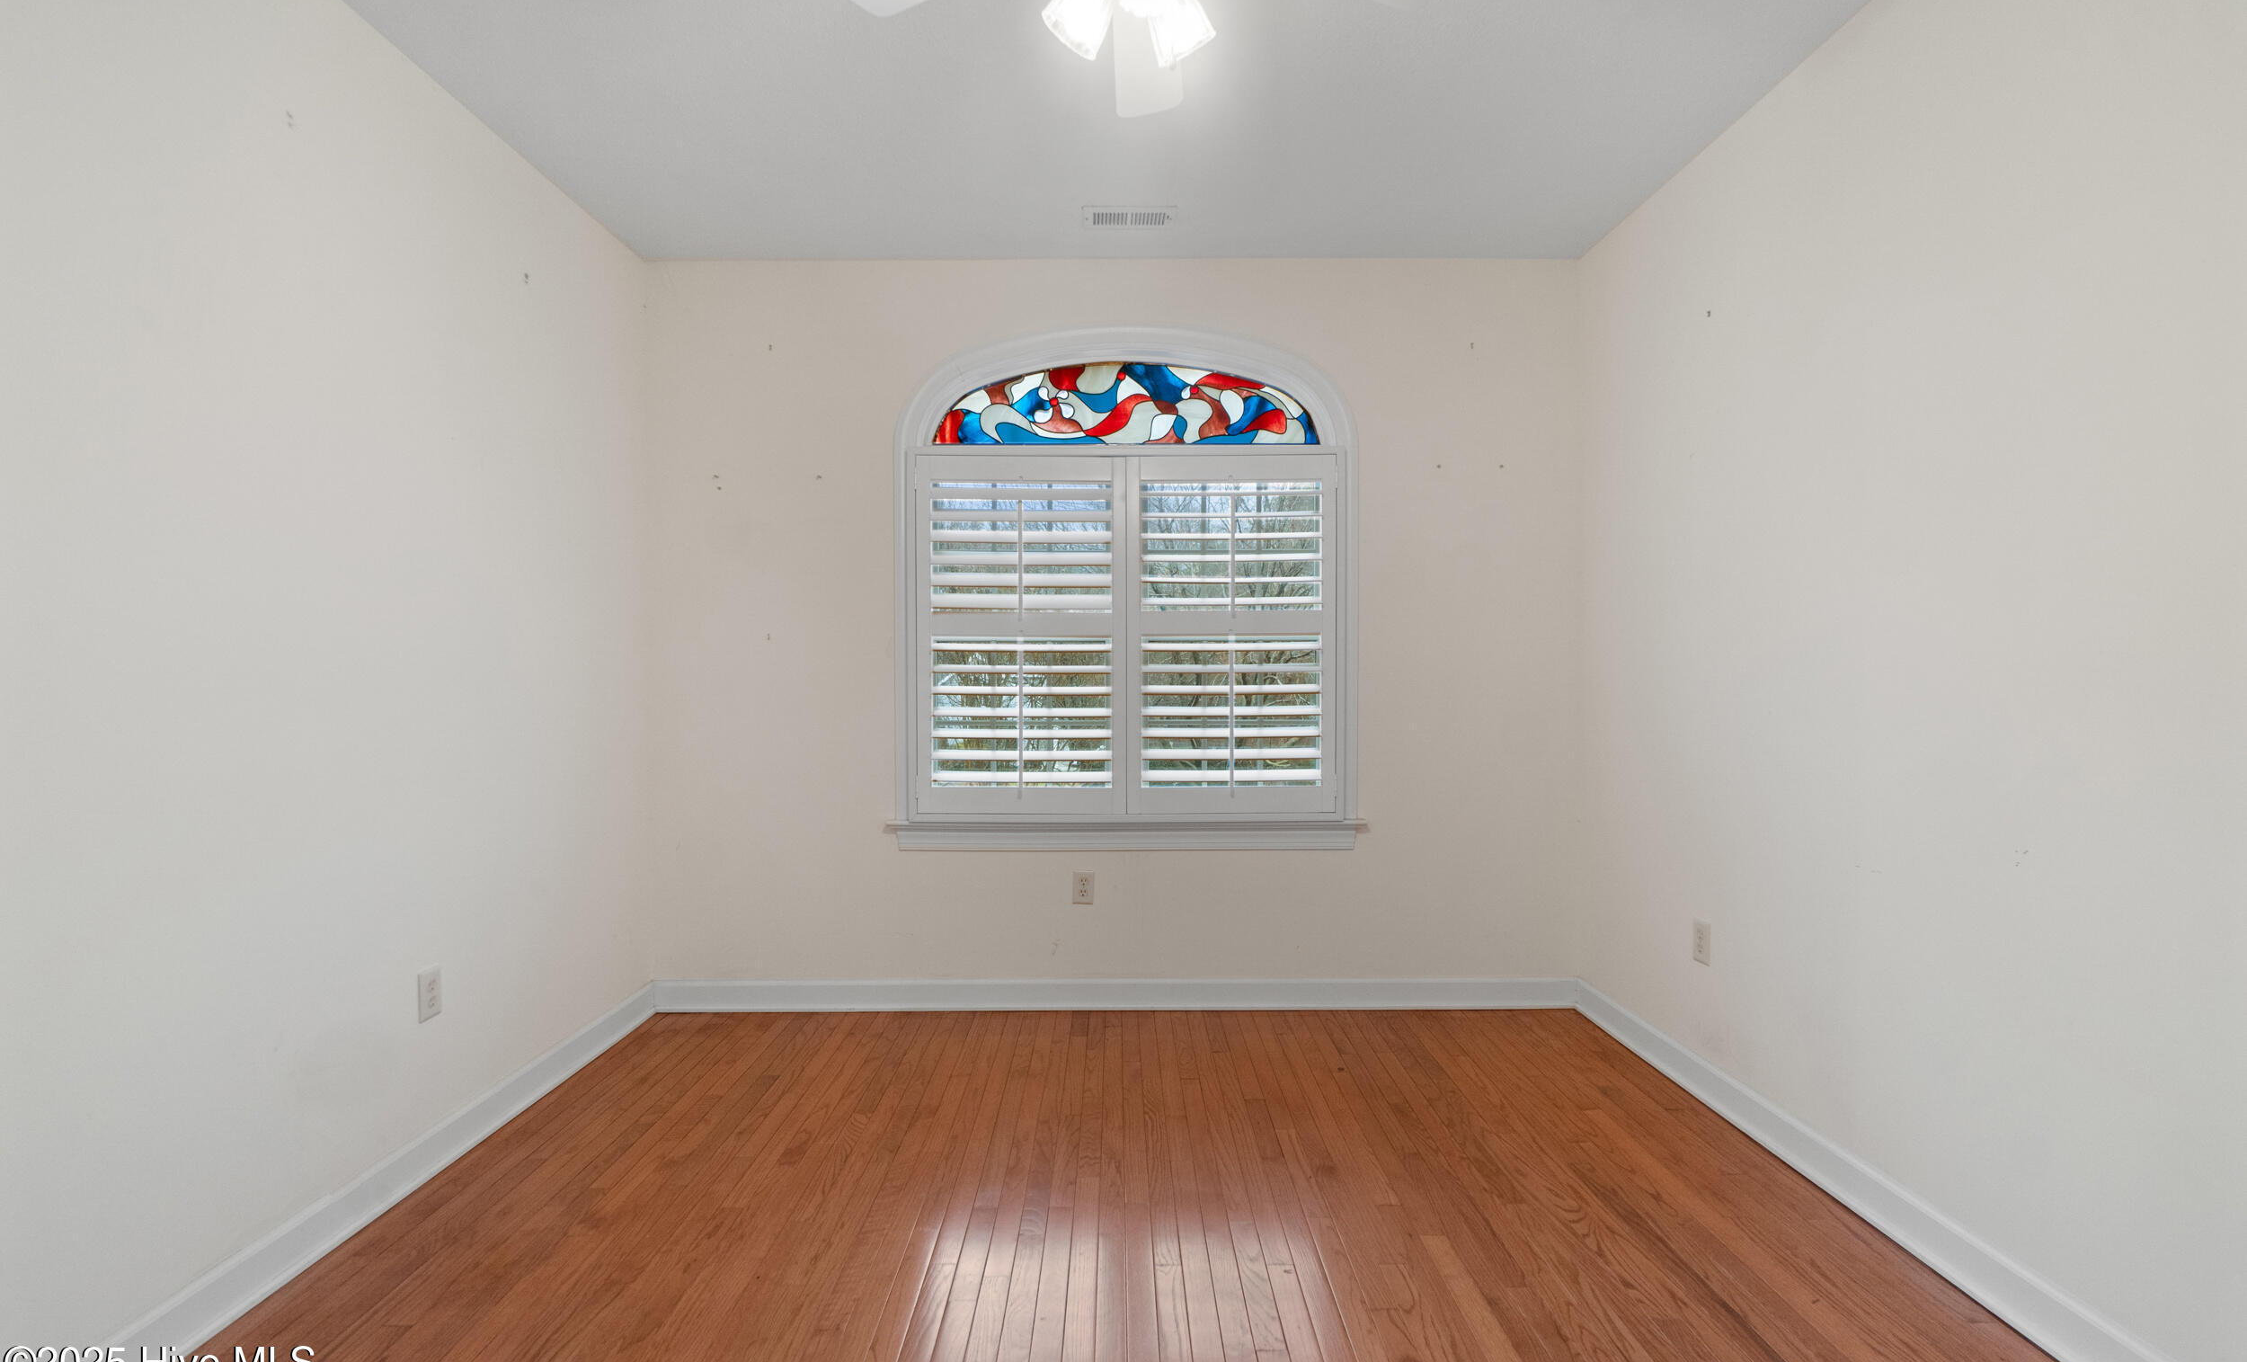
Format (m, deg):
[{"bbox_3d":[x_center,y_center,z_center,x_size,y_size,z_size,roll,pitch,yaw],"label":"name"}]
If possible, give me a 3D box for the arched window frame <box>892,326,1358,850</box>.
[{"bbox_3d":[0.003,-0.334,3.360,1.680,1.880,0.120,0,0,0],"label":"arched window frame"}]

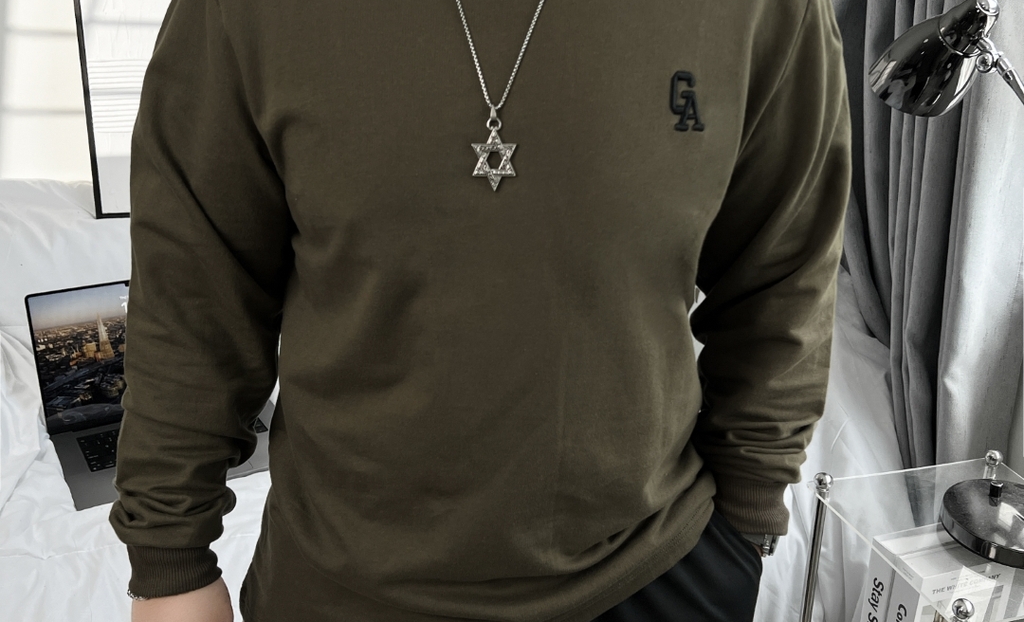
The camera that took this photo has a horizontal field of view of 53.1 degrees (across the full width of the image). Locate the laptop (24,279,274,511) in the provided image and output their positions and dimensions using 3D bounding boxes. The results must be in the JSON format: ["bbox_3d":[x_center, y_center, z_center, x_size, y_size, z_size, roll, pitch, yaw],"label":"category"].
[{"bbox_3d":[-0.566,0.109,1.676,0.356,0.211,0.397,-10,24,-29],"label":"laptop"}]

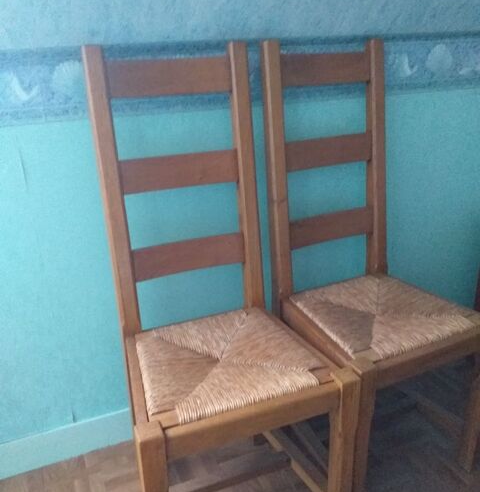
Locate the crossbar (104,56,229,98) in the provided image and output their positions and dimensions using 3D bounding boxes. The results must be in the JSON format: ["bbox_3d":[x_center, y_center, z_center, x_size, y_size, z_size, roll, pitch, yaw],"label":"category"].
[{"bbox_3d":[-0.164,-0.398,1.137,0.293,0.081,0.029,-9,14,-19],"label":"crossbar"}]

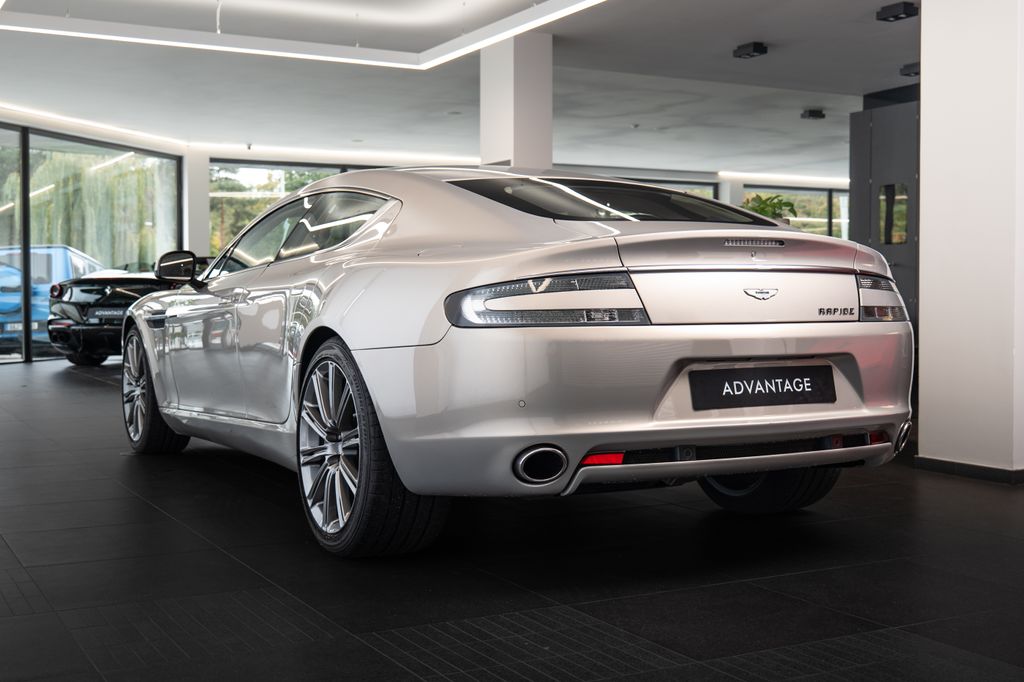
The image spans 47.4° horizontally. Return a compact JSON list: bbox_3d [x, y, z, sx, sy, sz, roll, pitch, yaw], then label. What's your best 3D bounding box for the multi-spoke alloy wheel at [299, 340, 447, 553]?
[{"bbox_3d":[-0.451,0.329,3.734,0.300,0.710,0.710,-1,2,-30],"label":"multi-spoke alloy wheel"}]

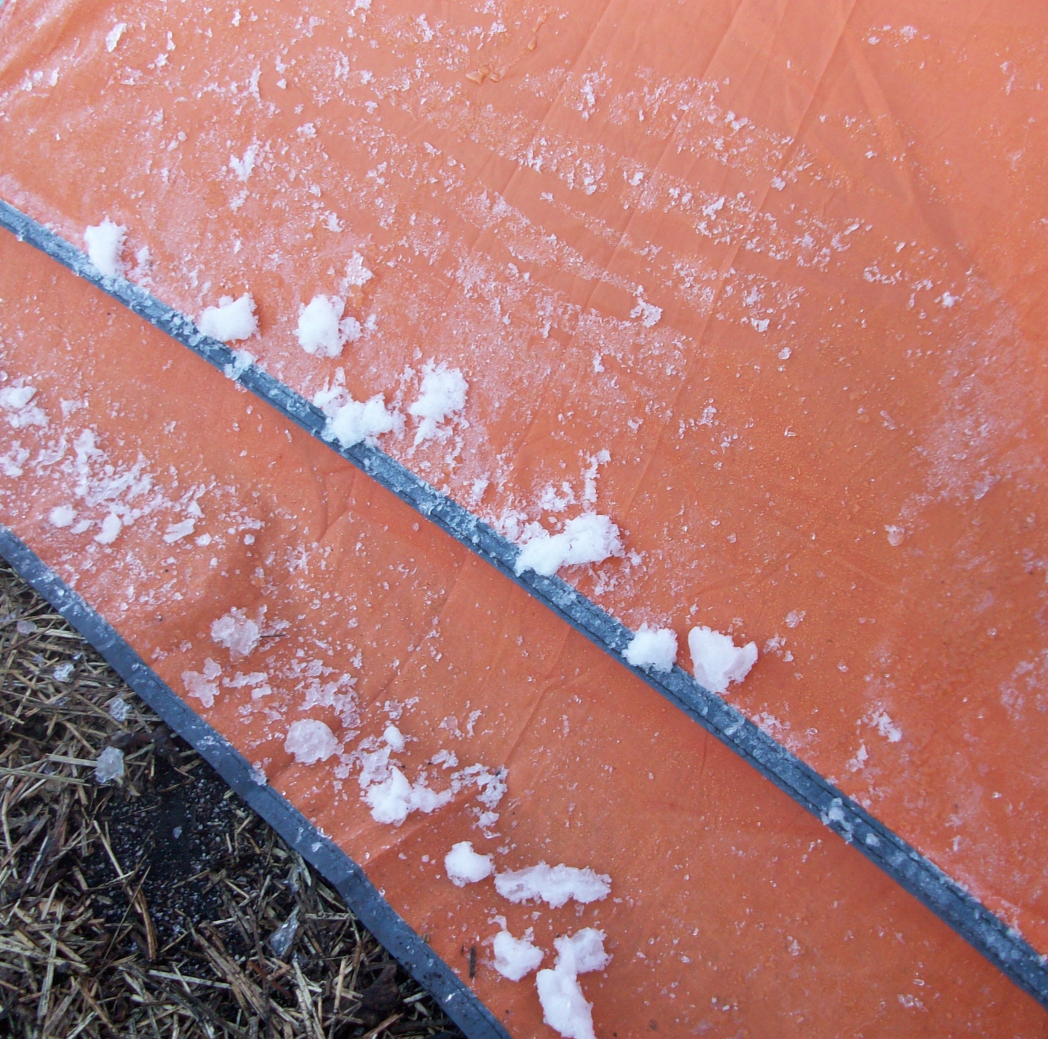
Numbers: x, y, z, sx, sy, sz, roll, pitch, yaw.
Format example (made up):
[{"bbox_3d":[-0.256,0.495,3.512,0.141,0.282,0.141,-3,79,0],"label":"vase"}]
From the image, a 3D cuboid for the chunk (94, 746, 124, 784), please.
[{"bbox_3d":[-0.268,0.158,0.879,0.020,0.017,0.023,0,49,0],"label":"chunk"}]

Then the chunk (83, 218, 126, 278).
[{"bbox_3d":[-0.338,-0.218,1.095,0.035,0.037,0.046,0,49,0],"label":"chunk"}]

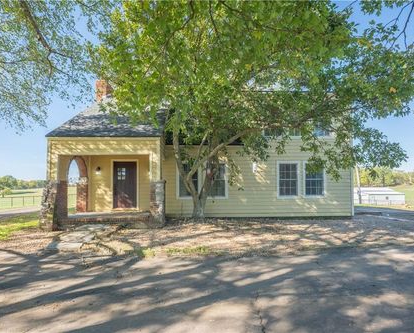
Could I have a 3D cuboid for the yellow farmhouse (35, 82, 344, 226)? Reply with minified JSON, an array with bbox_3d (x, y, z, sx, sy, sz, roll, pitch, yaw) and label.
[{"bbox_3d":[0.350,-1.330,13.600,12.200,7.300,10.400,0,-2,-4],"label":"yellow farmhouse"}]

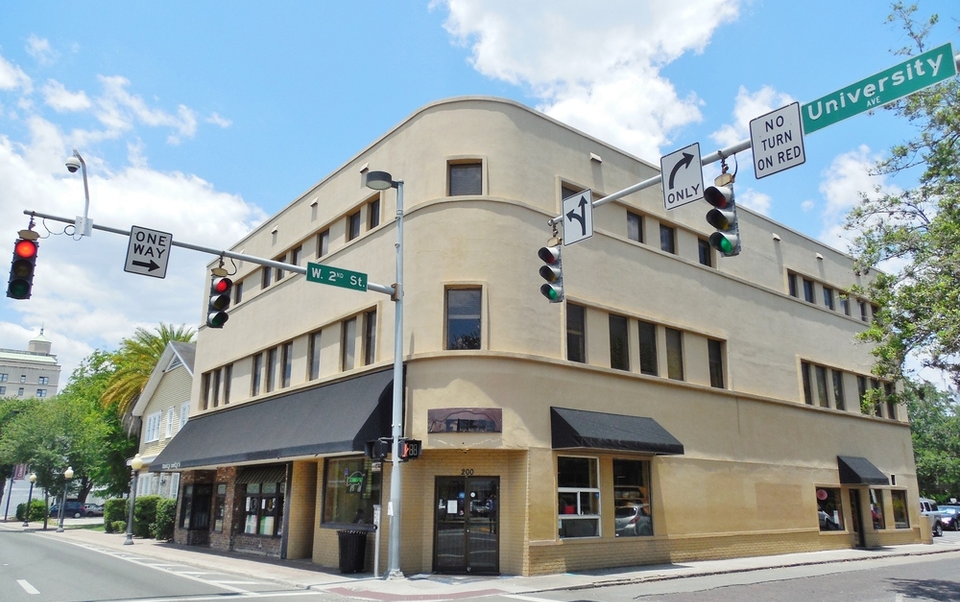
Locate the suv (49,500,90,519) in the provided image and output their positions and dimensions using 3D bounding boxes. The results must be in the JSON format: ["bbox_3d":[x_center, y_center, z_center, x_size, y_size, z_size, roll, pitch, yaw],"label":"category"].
[{"bbox_3d":[-36.653,18.298,60.918,4.400,1.660,1.800,13,-20,-37],"label":"suv"}]

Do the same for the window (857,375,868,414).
[{"bbox_3d":[15.457,3.838,27.971,0.863,1.505,0.120,13,-20,-37],"label":"window"}]

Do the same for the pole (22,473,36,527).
[{"bbox_3d":[-27.045,11.993,41.724,0.420,3.070,0.420,13,-20,-37],"label":"pole"}]

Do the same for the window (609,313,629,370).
[{"bbox_3d":[3.858,1.148,19.073,0.800,1.540,0.120,13,-20,-37],"label":"window"}]

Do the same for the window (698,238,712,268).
[{"bbox_3d":[7.728,-1.662,23.809,0.701,0.955,0.140,13,-20,-36],"label":"window"}]

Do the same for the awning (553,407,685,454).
[{"bbox_3d":[3.536,3.289,17.453,3.892,1.033,0.973,13,-20,-37],"label":"awning"}]

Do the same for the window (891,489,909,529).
[{"bbox_3d":[16.906,8.385,27.876,1.400,1.480,0.120,13,-20,-37],"label":"window"}]

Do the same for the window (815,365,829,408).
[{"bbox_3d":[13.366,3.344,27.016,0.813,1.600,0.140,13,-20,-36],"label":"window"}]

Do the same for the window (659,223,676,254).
[{"bbox_3d":[5.908,-1.911,21.811,0.900,0.930,0.150,13,-20,-37],"label":"window"}]

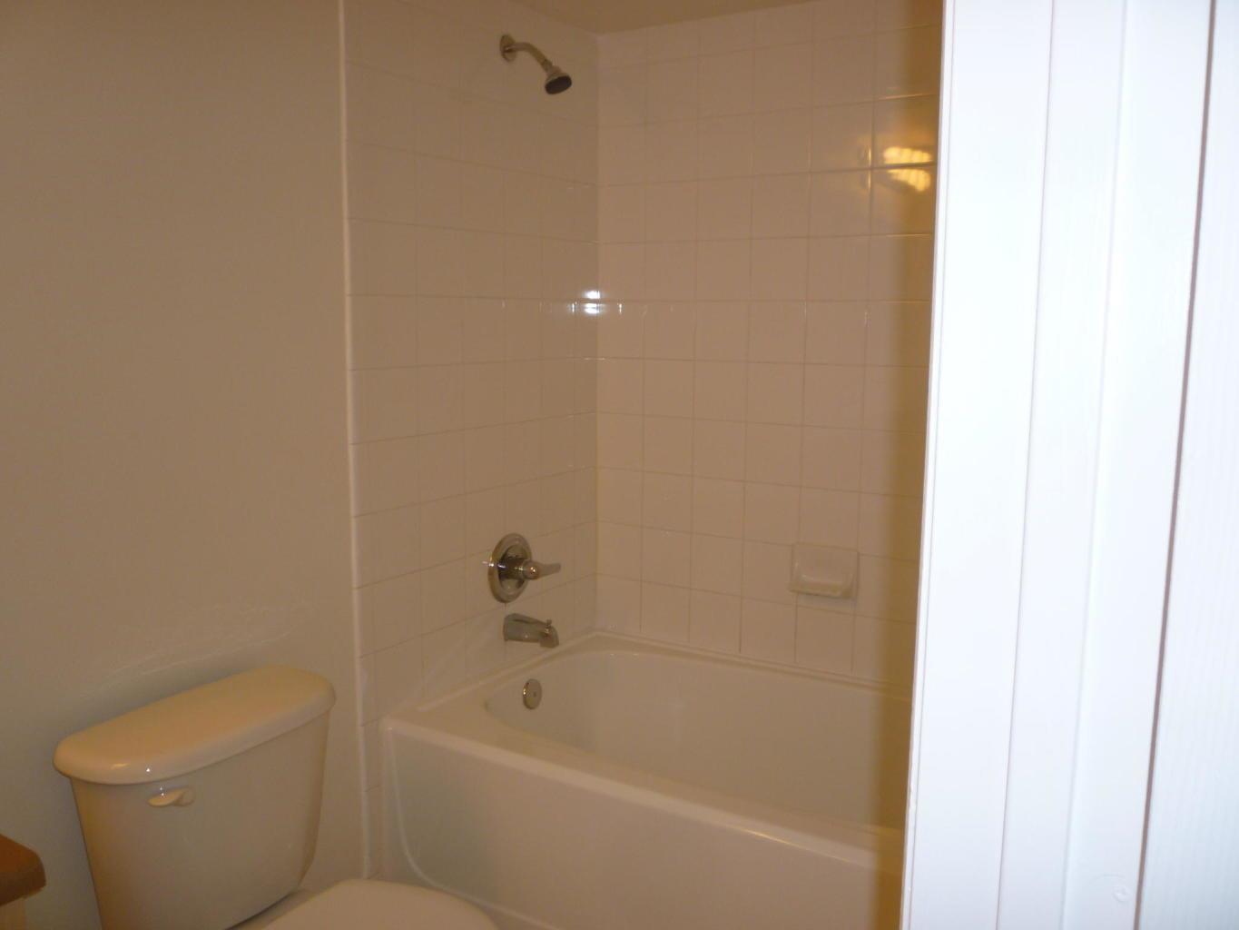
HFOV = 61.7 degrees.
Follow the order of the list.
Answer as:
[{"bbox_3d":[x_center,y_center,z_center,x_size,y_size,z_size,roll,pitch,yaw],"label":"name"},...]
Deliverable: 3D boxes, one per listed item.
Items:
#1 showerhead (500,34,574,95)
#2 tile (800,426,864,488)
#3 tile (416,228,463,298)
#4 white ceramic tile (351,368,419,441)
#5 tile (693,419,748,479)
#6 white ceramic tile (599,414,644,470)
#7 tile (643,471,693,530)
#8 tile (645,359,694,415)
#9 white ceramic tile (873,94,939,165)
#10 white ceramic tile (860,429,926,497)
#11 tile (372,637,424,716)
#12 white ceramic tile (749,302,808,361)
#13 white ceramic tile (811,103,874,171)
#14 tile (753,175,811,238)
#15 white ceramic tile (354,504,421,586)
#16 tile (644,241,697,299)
[{"bbox_3d":[-0.189,-0.938,2.409,0.178,0.139,0.068,6,10,32],"label":"showerhead"},{"bbox_3d":[0.525,-0.015,2.574,0.152,0.152,0.009,5,9,32],"label":"tile"},{"bbox_3d":[-0.404,-0.451,2.306,0.010,0.152,0.152,6,10,32],"label":"tile"},{"bbox_3d":[-0.498,-0.129,2.206,0.010,0.152,0.186,6,10,32],"label":"white ceramic tile"},{"bbox_3d":[0.262,-0.039,2.714,0.149,0.149,0.010,6,10,32],"label":"tile"},{"bbox_3d":[0.005,-0.064,2.876,0.150,0.149,0.010,6,10,32],"label":"white ceramic tile"},{"bbox_3d":[0.133,0.099,2.812,0.151,0.151,0.010,6,10,32],"label":"tile"},{"bbox_3d":[0.135,-0.204,2.788,0.152,0.152,0.008,5,9,32],"label":"tile"},{"bbox_3d":[0.659,-0.761,2.373,0.151,0.151,0.010,5,9,32],"label":"white ceramic tile"},{"bbox_3d":[0.654,-0.003,2.487,0.152,0.152,0.008,5,9,32],"label":"white ceramic tile"},{"bbox_3d":[-0.494,0.474,2.320,0.010,0.151,0.149,6,10,32],"label":"tile"},{"bbox_3d":[0.394,-0.331,2.583,0.152,0.152,0.010,6,10,32],"label":"white ceramic tile"},{"bbox_3d":[0.530,-0.778,2.467,0.152,0.152,0.009,5,9,32],"label":"white ceramic tile"},{"bbox_3d":[0.398,-0.634,2.554,0.151,0.151,0.010,5,9,32],"label":"tile"},{"bbox_3d":[-0.502,0.174,2.273,0.009,0.152,0.183,6,10,32],"label":"white ceramic tile"},{"bbox_3d":[0.136,-0.507,2.723,0.152,0.152,0.010,6,10,32],"label":"tile"}]

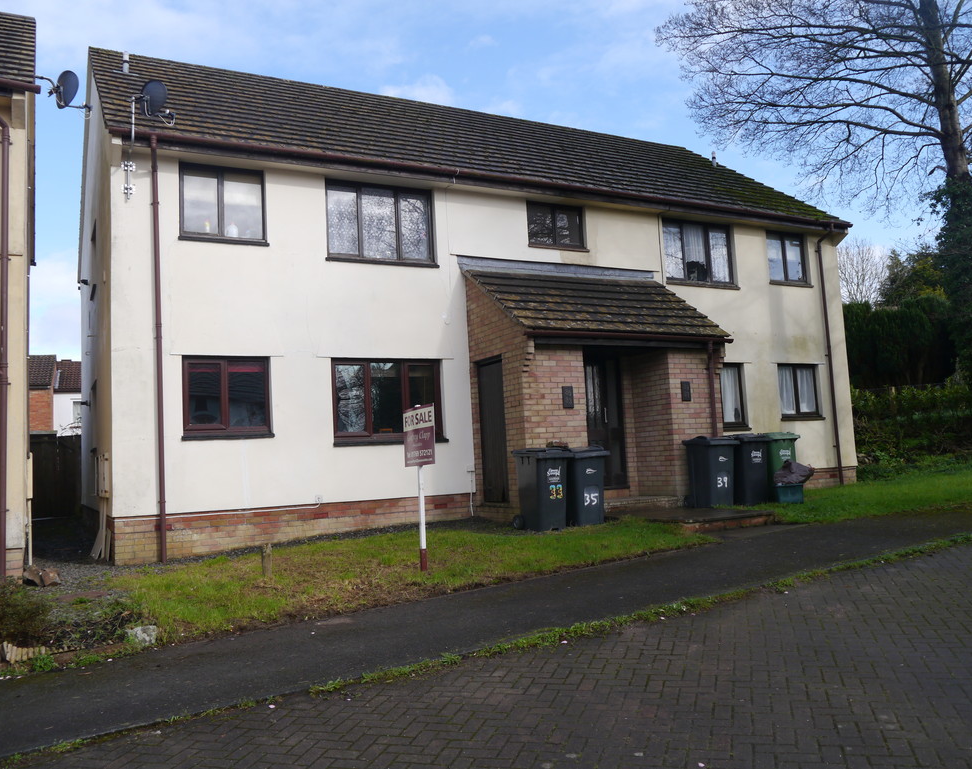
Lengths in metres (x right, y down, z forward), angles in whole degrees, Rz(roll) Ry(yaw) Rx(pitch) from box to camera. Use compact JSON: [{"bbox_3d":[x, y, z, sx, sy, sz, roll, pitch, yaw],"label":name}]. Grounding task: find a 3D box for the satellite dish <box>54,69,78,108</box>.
[{"bbox_3d":[-4.807,-3.382,9.500,0.430,0.450,0.120,-6,-6,30],"label":"satellite dish"}]

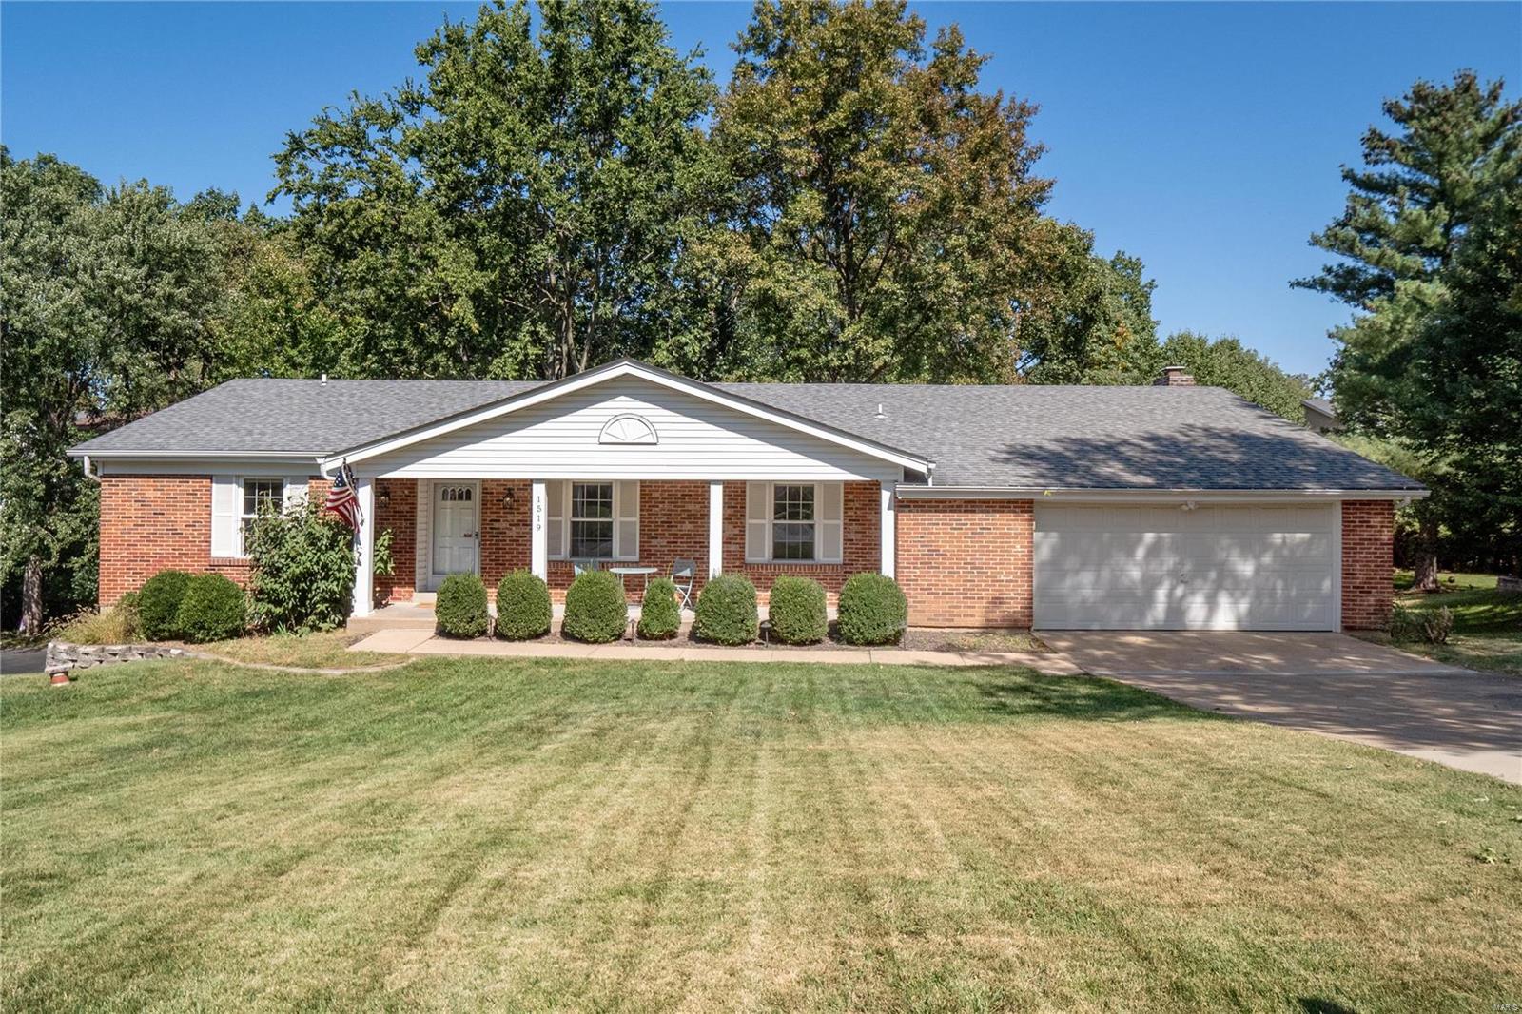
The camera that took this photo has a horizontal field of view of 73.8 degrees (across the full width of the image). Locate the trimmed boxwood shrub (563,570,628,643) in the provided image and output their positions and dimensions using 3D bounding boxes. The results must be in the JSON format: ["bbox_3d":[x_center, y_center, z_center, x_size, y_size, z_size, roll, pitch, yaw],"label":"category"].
[{"bbox_3d":[-2.354,1.394,14.340,0.913,0.989,0.885,0,-1,1],"label":"trimmed boxwood shrub"}]

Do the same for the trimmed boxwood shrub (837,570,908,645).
[{"bbox_3d":[1.560,1.425,14.239,0.972,0.996,0.943,0,-1,1],"label":"trimmed boxwood shrub"}]

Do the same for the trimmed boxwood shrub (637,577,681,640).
[{"bbox_3d":[-1.463,1.444,14.439,0.602,0.871,0.584,0,-1,1],"label":"trimmed boxwood shrub"}]

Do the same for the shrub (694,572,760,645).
[{"bbox_3d":[-0.498,1.435,14.239,0.873,0.982,0.847,0,-1,1],"label":"shrub"}]

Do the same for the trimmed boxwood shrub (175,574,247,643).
[{"bbox_3d":[-8.123,1.477,14.941,0.971,0.973,0.962,0,-1,1],"label":"trimmed boxwood shrub"}]

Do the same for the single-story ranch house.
[{"bbox_3d":[-0.627,-0.520,21.961,22.567,5.216,13.417,0,-1,1],"label":"single-story ranch house"}]

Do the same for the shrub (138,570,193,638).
[{"bbox_3d":[-8.945,1.473,15.343,0.948,1.020,0.939,0,-1,1],"label":"shrub"}]

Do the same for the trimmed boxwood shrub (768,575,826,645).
[{"bbox_3d":[0.516,1.441,14.289,0.827,0.954,0.802,0,-1,1],"label":"trimmed boxwood shrub"}]

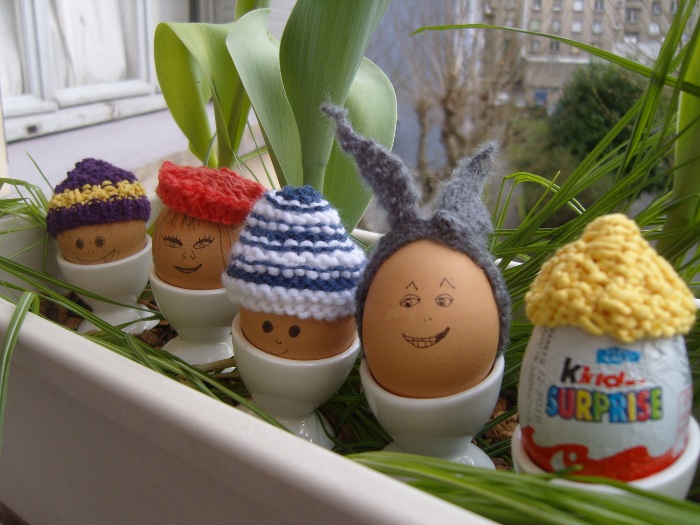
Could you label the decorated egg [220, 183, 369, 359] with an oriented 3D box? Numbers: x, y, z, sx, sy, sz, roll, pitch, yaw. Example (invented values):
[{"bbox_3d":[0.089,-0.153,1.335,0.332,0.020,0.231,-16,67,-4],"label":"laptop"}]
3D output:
[{"bbox_3d":[-0.018,0.007,0.259,0.052,0.074,0.051,8,18,10],"label":"decorated egg"}]

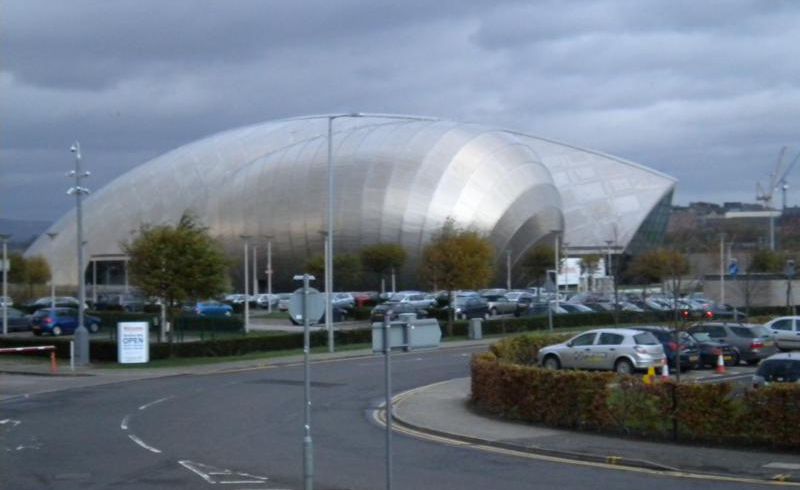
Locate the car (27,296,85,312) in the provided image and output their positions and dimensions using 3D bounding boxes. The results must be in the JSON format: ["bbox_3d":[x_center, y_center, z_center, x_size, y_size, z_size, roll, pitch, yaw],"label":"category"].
[{"bbox_3d":[-22.732,4.183,104.000,4.250,1.480,1.750,0,-1,-29],"label":"car"}]

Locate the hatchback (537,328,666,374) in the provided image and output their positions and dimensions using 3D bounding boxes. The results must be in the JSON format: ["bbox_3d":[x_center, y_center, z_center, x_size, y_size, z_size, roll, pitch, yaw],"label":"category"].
[{"bbox_3d":[6.941,3.643,54.008,4.250,1.460,1.760,-1,-1,33],"label":"hatchback"}]

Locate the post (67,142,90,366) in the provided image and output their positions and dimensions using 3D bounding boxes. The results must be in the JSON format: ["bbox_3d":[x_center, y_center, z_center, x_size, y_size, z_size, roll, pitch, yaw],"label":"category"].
[{"bbox_3d":[-12.256,0.355,60.046,0.900,8.500,0.750,0,-1,0],"label":"post"}]

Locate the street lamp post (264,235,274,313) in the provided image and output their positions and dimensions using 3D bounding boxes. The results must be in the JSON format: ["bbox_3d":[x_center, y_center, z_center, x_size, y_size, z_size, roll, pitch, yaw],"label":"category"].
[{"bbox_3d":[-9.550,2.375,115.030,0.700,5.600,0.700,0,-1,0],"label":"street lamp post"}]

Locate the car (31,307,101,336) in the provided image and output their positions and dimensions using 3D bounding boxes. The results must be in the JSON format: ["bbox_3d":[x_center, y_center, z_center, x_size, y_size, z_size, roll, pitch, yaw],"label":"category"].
[{"bbox_3d":[-18.117,4.216,85.508,3.900,1.430,1.680,0,-1,-43],"label":"car"}]

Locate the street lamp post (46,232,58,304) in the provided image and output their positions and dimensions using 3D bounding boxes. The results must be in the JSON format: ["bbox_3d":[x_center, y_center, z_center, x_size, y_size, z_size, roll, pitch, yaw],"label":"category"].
[{"bbox_3d":[-21.210,1.955,96.000,0.720,5.500,0.720,-1,0,0],"label":"street lamp post"}]

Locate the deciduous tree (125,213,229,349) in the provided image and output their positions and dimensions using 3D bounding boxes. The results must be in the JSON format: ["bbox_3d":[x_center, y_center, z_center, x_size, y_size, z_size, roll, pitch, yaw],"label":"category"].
[{"bbox_3d":[-9.600,1.663,67.532,4.400,6.000,4.300,0,-1,0],"label":"deciduous tree"}]

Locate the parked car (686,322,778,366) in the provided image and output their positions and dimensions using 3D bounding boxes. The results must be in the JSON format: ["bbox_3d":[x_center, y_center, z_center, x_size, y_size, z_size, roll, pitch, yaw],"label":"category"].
[{"bbox_3d":[11.516,3.623,58.100,4.600,1.500,1.770,-1,-1,40],"label":"parked car"}]

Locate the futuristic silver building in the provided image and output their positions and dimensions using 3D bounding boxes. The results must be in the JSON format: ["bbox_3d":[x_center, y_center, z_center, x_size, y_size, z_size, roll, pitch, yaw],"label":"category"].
[{"bbox_3d":[-6.944,-6.658,225.140,96.000,26.000,48.000,0,-1,0],"label":"futuristic silver building"}]

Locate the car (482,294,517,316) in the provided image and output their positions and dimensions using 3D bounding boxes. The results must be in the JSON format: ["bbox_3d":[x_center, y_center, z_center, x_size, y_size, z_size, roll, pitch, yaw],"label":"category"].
[{"bbox_3d":[6.849,3.985,103.000,1.700,1.430,4.000,0,-1,-45],"label":"car"}]

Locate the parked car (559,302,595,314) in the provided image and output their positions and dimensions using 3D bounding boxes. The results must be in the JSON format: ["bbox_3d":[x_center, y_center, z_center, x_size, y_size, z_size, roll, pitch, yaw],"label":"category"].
[{"bbox_3d":[11.188,4.255,98.508,4.200,1.450,1.750,-1,-1,44],"label":"parked car"}]

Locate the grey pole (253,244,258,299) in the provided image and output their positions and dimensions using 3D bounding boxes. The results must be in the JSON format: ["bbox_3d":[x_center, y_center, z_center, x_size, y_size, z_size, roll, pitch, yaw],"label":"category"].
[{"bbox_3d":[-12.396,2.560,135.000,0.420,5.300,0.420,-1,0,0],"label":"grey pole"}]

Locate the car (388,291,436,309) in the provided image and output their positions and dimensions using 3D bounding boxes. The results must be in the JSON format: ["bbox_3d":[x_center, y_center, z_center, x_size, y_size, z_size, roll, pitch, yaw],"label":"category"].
[{"bbox_3d":[0.856,4.229,117.000,4.150,1.470,1.740,0,-1,-40],"label":"car"}]

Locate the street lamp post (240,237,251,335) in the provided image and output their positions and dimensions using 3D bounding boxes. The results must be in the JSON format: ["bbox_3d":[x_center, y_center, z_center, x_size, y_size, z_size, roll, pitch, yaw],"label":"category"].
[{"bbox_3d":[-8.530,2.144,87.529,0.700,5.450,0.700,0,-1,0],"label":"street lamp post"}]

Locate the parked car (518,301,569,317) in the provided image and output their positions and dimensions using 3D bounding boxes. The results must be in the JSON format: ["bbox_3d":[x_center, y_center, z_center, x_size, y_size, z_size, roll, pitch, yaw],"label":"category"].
[{"bbox_3d":[8.332,3.903,87.000,4.200,1.450,1.750,-1,-1,40],"label":"parked car"}]

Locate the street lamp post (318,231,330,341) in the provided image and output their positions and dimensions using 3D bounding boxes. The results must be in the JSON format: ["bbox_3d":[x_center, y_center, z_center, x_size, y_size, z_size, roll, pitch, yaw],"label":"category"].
[{"bbox_3d":[-3.979,2.006,84.500,0.750,5.480,0.750,-1,0,0],"label":"street lamp post"}]

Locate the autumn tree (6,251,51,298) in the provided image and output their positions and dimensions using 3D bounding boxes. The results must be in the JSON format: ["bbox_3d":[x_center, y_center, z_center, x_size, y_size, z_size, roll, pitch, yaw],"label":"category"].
[{"bbox_3d":[-40.661,3.362,172.029,4.800,5.400,4.600,0,-1,0],"label":"autumn tree"}]

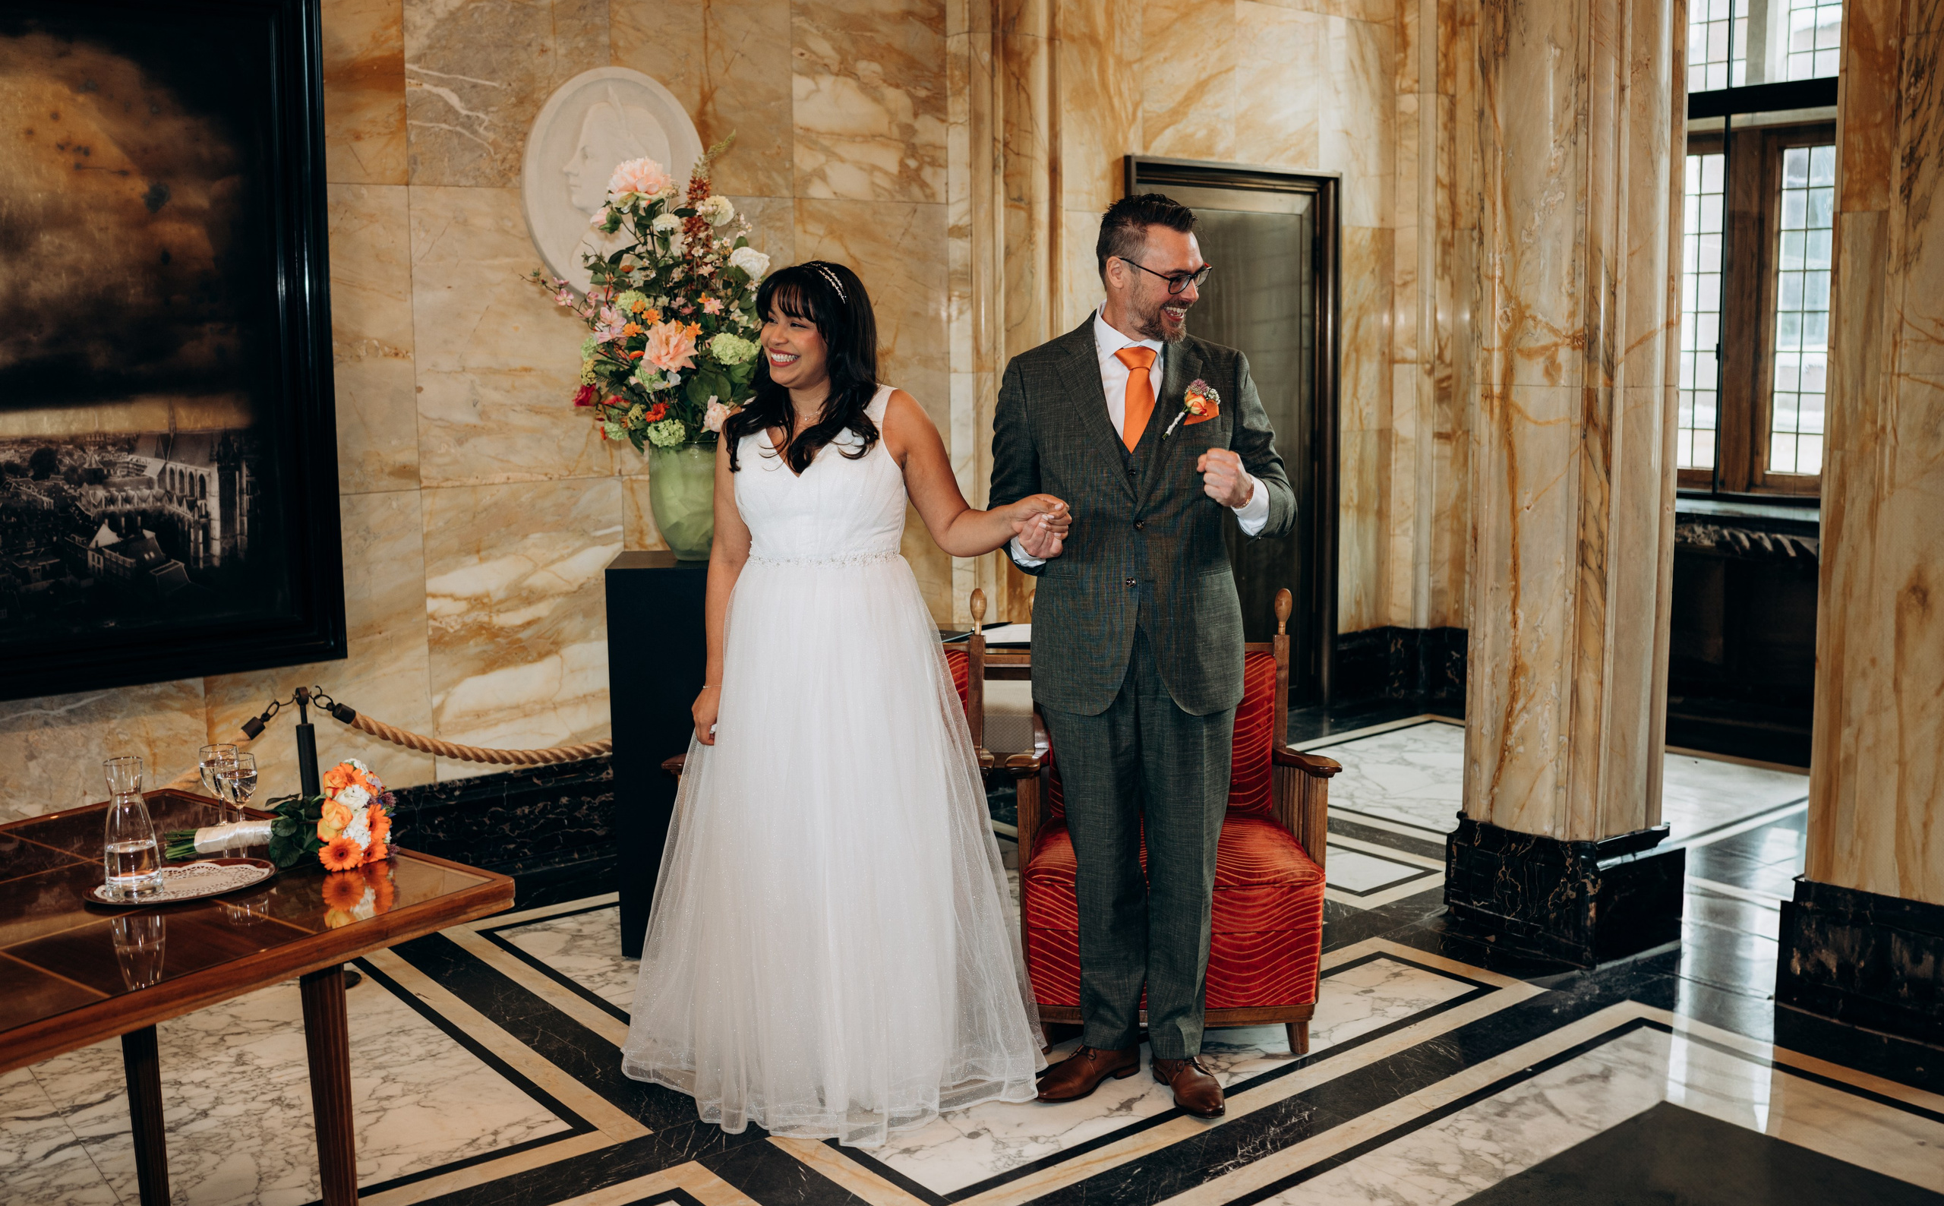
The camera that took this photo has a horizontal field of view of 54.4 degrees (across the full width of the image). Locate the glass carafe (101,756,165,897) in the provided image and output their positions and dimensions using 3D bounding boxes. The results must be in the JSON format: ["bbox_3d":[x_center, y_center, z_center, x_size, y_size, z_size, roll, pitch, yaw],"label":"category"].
[{"bbox_3d":[-1.253,0.329,2.808,0.089,0.194,0.089,-3,9,-17],"label":"glass carafe"}]

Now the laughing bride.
[{"bbox_3d":[-0.268,0.171,3.872,0.940,1.715,0.690,2,9,18],"label":"laughing bride"}]

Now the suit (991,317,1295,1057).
[{"bbox_3d":[0.340,0.203,3.838,0.600,1.552,0.400,-1,8,-3],"label":"suit"}]

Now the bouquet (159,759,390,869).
[{"bbox_3d":[-1.091,0.339,2.980,0.365,0.180,0.190,1,8,7],"label":"bouquet"}]

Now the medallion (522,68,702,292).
[{"bbox_3d":[-1.043,-1.233,5.519,0.572,0.639,0.060,-7,11,-38],"label":"medallion"}]

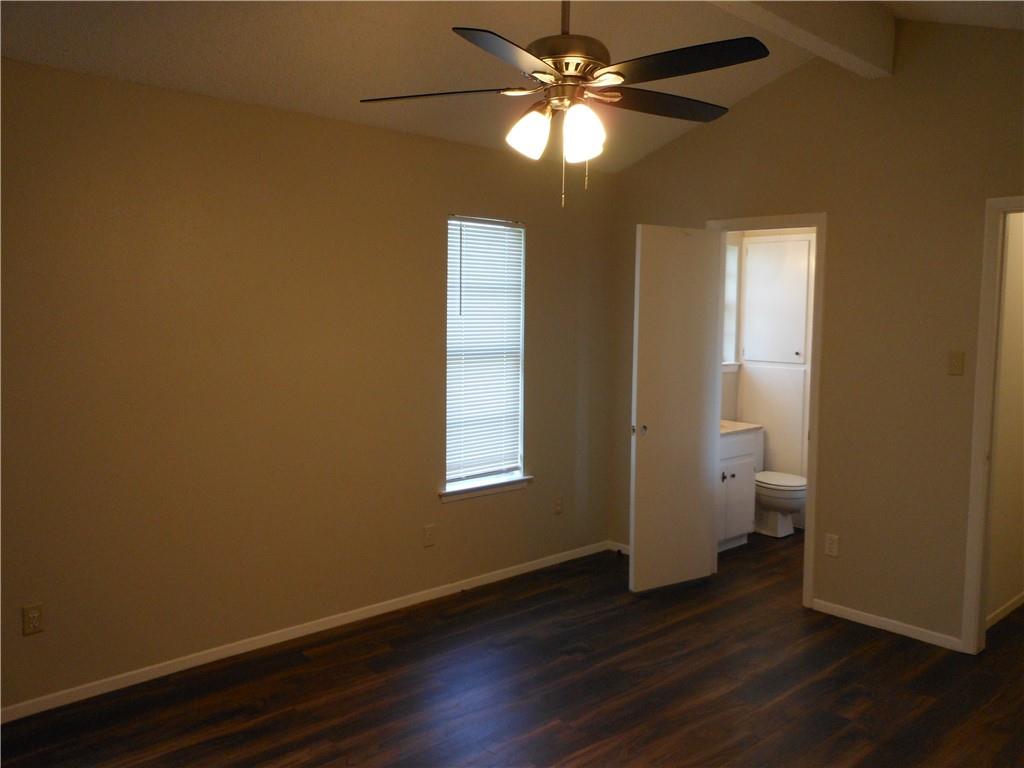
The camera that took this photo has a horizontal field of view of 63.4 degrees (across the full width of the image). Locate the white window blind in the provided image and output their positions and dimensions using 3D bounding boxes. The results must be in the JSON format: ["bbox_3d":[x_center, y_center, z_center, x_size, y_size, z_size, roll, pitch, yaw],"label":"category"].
[{"bbox_3d":[-0.156,-0.187,4.706,0.573,1.440,0.040,-4,7,-43],"label":"white window blind"}]

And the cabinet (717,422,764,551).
[{"bbox_3d":[1.205,0.702,5.605,0.755,0.815,0.600,-4,7,-43],"label":"cabinet"}]

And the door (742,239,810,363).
[{"bbox_3d":[1.965,-0.607,6.174,0.020,0.901,0.510,-4,7,-43],"label":"door"}]

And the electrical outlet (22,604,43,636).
[{"bbox_3d":[-1.849,0.914,3.198,0.072,0.116,0.010,-4,7,-43],"label":"electrical outlet"}]

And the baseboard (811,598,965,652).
[{"bbox_3d":[1.871,1.212,4.191,0.012,0.052,0.748,-4,7,-43],"label":"baseboard"}]

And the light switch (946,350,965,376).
[{"bbox_3d":[2.071,-0.093,3.872,0.012,0.116,0.072,-4,7,-43],"label":"light switch"}]

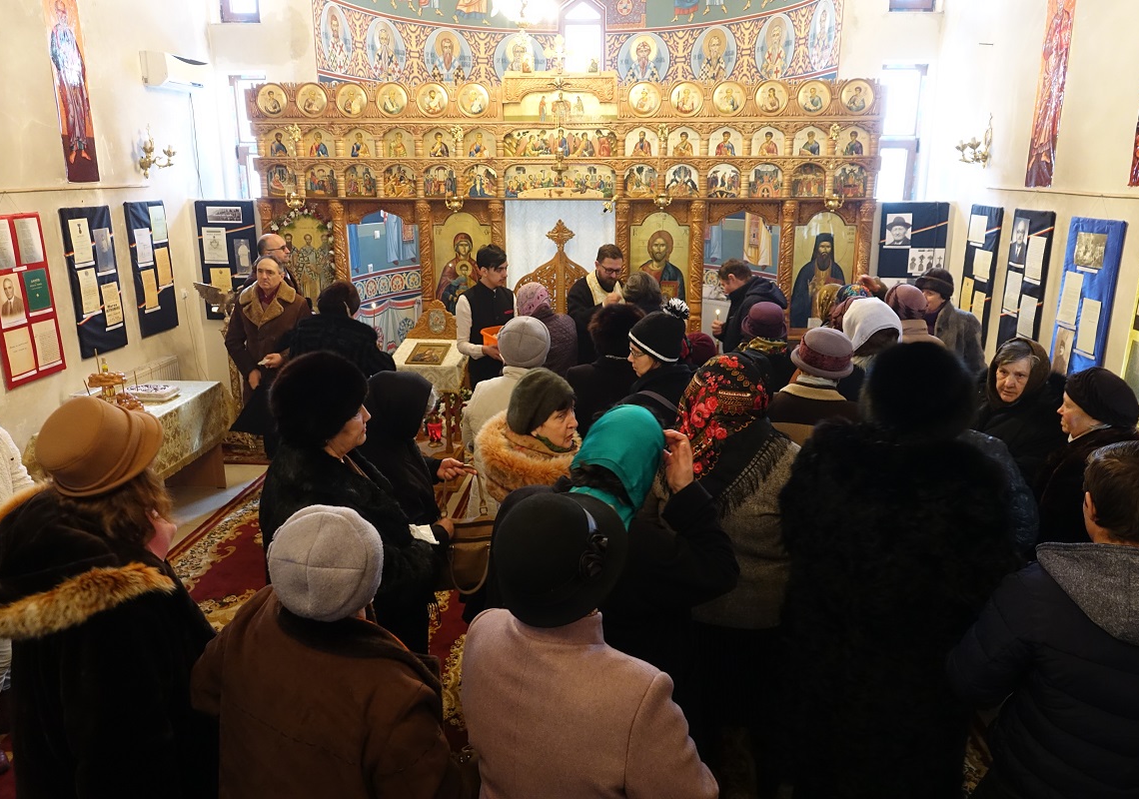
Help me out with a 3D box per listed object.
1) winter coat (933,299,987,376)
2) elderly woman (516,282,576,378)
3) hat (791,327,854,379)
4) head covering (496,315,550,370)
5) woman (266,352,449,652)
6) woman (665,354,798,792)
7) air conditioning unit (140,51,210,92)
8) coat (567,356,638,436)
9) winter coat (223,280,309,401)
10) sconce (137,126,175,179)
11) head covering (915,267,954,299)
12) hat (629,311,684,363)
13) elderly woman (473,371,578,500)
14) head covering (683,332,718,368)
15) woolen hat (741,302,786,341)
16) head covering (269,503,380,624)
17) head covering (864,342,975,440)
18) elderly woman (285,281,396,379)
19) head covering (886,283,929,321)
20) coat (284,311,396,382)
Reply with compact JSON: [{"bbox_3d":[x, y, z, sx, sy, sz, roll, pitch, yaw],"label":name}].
[{"bbox_3d":[2.744,-0.207,5.783,0.420,1.000,0.500,2,15,6],"label":"winter coat"},{"bbox_3d":[-0.121,0.122,4.712,0.520,1.623,0.400,-10,18,-31],"label":"elderly woman"},{"bbox_3d":[1.035,-0.190,3.267,0.260,0.160,0.270,4,28,-13],"label":"hat"},{"bbox_3d":[-0.208,-0.262,3.650,0.235,0.200,0.240,1,15,5],"label":"head covering"},{"bbox_3d":[-0.707,0.679,2.743,0.500,1.680,0.520,-9,18,-31],"label":"woman"},{"bbox_3d":[0.534,0.643,2.729,0.500,1.640,0.360,-3,16,-10],"label":"woman"},{"bbox_3d":[-3.150,-2.633,6.465,0.200,0.260,0.770,0,16,1],"label":"air conditioning unit"},{"bbox_3d":[0.219,0.247,3.908,0.540,0.960,0.380,1,16,6],"label":"coat"},{"bbox_3d":[-2.173,-0.395,5.803,0.600,0.950,0.360,-2,16,-8],"label":"winter coat"},{"bbox_3d":[-3.145,-1.881,6.068,0.210,0.420,0.340,1,15,3],"label":"sconce"},{"bbox_3d":[2.239,-0.713,4.905,0.250,0.180,0.220,-8,17,-26],"label":"head covering"},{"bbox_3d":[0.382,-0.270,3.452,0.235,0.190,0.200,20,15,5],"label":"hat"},{"bbox_3d":[-0.117,0.648,2.938,0.440,1.568,0.560,-9,18,-29],"label":"elderly woman"},{"bbox_3d":[0.694,-0.255,4.286,0.210,0.180,0.220,-3,16,-10],"label":"head covering"},{"bbox_3d":[1.082,-0.437,4.450,0.245,0.165,0.260,-1,15,-5],"label":"woolen hat"},{"bbox_3d":[-0.506,0.333,1.650,0.240,0.200,0.250,0,15,0],"label":"head covering"},{"bbox_3d":[0.952,-0.023,2.172,0.290,0.230,0.290,-1,15,-5],"label":"head covering"},{"bbox_3d":[-1.361,0.093,4.840,0.580,1.616,0.420,5,17,18],"label":"elderly woman"},{"bbox_3d":[1.862,-0.544,4.414,0.230,0.190,0.240,-1,20,-26],"label":"head covering"},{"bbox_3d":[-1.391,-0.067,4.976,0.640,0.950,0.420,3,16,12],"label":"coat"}]

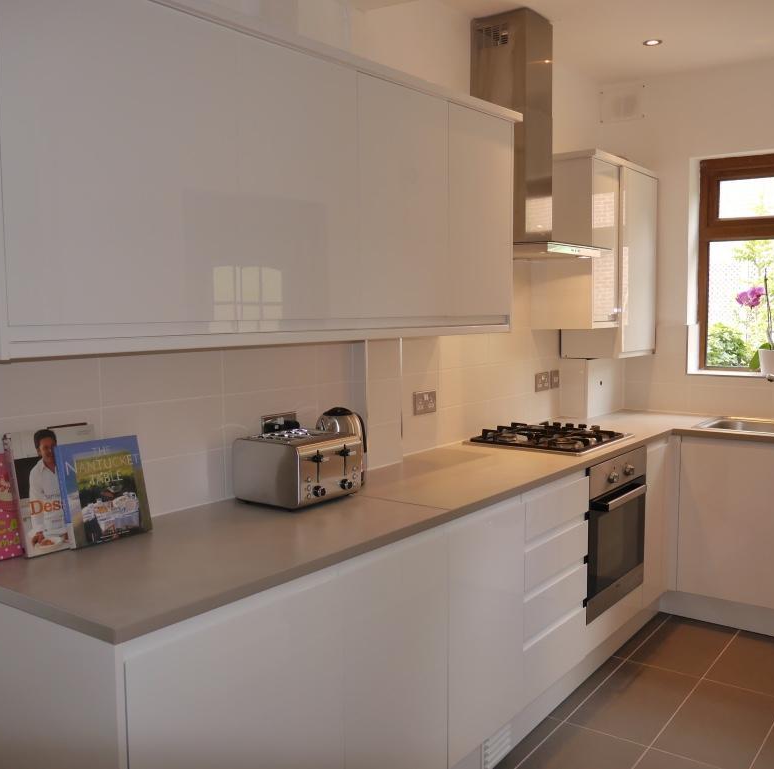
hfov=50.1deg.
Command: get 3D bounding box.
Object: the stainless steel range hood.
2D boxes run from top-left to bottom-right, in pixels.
[{"bbox_3d":[0.572,-0.971,3.252,0.460,0.935,0.575,3,6,37],"label":"stainless steel range hood"}]

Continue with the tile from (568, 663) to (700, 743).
[{"bbox_3d":[0.934,1.177,3.091,0.300,0.010,0.615,3,6,36],"label":"tile"}]

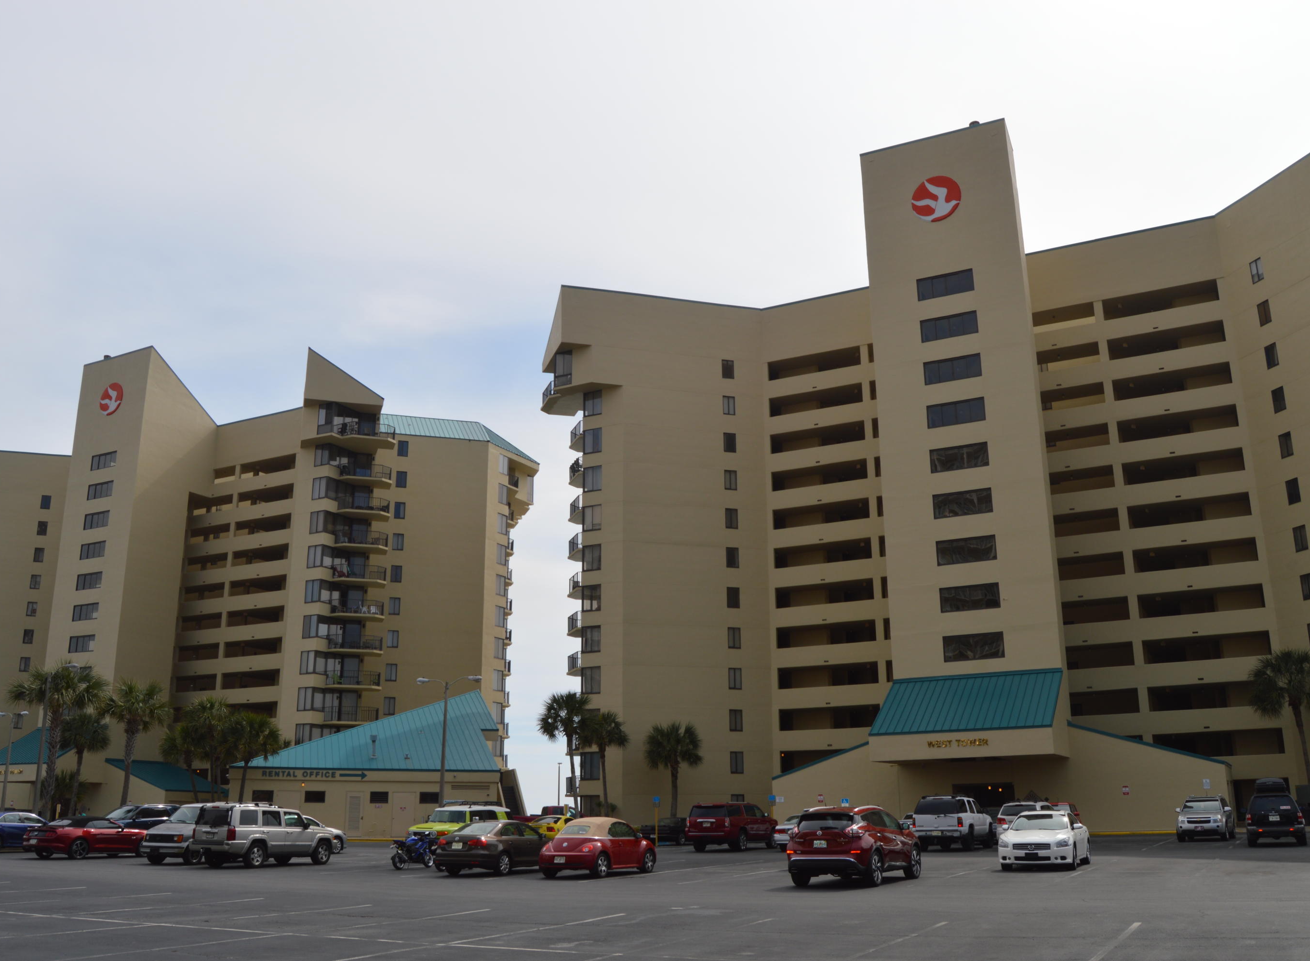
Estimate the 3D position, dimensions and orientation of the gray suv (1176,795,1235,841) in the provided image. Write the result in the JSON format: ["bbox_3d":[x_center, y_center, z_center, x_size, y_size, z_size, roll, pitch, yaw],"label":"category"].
[{"bbox_3d":[21.536,13.194,43.939,1.815,1.750,4.796,-10,-19,30],"label":"gray suv"}]

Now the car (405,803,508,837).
[{"bbox_3d":[-7.036,12.746,40.779,1.905,1.830,4.670,-9,-18,25],"label":"car"}]

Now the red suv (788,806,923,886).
[{"bbox_3d":[4.649,8.254,25.604,1.915,1.710,4.890,-9,-18,28],"label":"red suv"}]

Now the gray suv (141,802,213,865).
[{"bbox_3d":[-14.381,11.451,36.454,1.965,1.870,4.490,-8,-18,24],"label":"gray suv"}]

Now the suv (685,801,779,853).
[{"bbox_3d":[3.280,14.407,46.739,2.045,1.890,5.700,-9,-18,26],"label":"suv"}]

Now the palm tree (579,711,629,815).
[{"bbox_3d":[-2.774,16.173,62.000,2.800,6.800,2.800,-1,-16,0],"label":"palm tree"}]

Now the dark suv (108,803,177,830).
[{"bbox_3d":[-21.502,14.259,46.096,1.900,1.760,4.750,-6,-17,18],"label":"dark suv"}]

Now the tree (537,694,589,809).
[{"bbox_3d":[-5.084,15.995,63.056,3.200,8.020,3.200,0,-16,0],"label":"tree"}]

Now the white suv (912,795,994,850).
[{"bbox_3d":[11.321,12.913,42.436,2.000,1.950,5.100,-9,-18,27],"label":"white suv"}]

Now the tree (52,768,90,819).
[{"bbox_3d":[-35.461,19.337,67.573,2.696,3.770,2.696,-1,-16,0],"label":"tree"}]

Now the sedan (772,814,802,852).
[{"bbox_3d":[6.207,13.281,42.449,1.830,1.430,4.850,-9,-18,26],"label":"sedan"}]

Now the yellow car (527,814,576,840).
[{"bbox_3d":[-3.953,15.471,49.488,1.860,1.350,4.650,-8,-18,25],"label":"yellow car"}]

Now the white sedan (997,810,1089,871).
[{"bbox_3d":[10.480,9.618,30.104,1.860,1.468,4.840,-9,-18,26],"label":"white sedan"}]

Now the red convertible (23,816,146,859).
[{"bbox_3d":[-20.214,12.946,40.640,1.915,1.390,4.780,-9,-18,25],"label":"red convertible"}]

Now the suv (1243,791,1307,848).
[{"bbox_3d":[21.998,12.042,39.986,1.820,1.800,4.640,-9,-18,26],"label":"suv"}]

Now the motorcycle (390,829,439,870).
[{"bbox_3d":[-6.981,10.744,32.842,0.720,1.130,2.030,-9,-18,26],"label":"motorcycle"}]

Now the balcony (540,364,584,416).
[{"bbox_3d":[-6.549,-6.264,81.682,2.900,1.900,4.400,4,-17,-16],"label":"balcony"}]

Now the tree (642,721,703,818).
[{"bbox_3d":[0.971,16.638,62.317,3.212,6.330,3.212,-1,-16,0],"label":"tree"}]

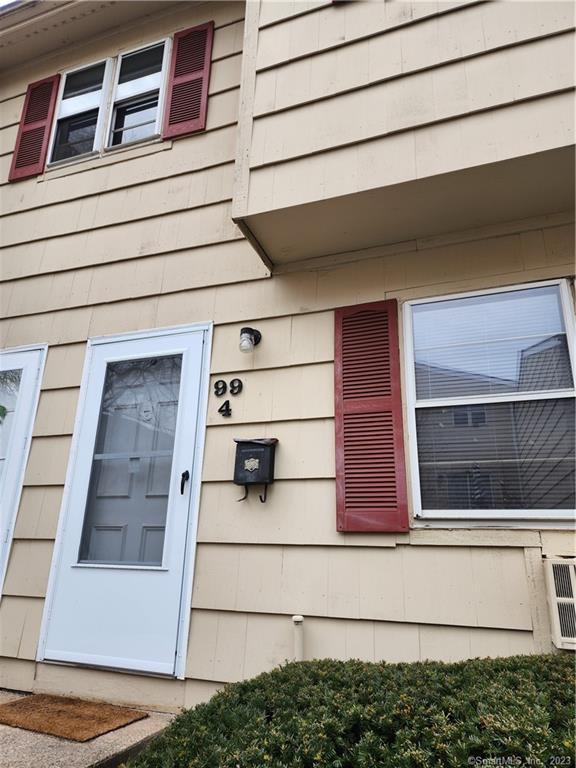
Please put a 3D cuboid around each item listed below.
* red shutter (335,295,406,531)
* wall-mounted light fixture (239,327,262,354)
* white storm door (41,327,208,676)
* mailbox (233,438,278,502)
[{"bbox_3d":[0.441,0.148,2.770,0.366,1.263,0.040,-5,-19,19],"label":"red shutter"},{"bbox_3d":[-0.239,-0.272,3.116,0.116,0.194,0.145,-5,-19,19],"label":"wall-mounted light fixture"},{"bbox_3d":[-1.000,0.629,3.181,0.943,2.031,0.055,-5,-19,19],"label":"white storm door"},{"bbox_3d":[-0.185,0.484,2.860,0.238,0.357,0.105,-5,-19,19],"label":"mailbox"}]

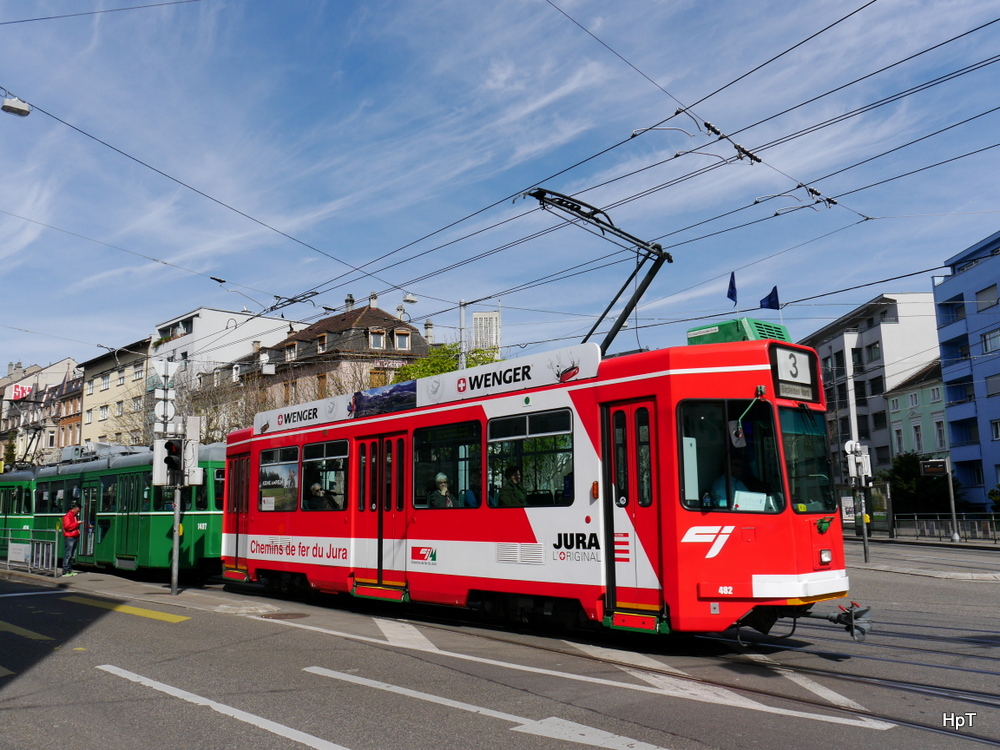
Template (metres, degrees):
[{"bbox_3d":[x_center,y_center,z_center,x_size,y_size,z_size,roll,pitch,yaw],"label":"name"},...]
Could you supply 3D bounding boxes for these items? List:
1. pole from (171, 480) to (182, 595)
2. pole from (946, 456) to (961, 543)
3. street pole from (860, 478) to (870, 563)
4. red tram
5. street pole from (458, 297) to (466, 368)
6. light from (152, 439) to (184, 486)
[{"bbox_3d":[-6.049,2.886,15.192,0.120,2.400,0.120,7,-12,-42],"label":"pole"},{"bbox_3d":[15.941,4.380,28.540,0.140,3.000,0.140,7,-12,-42],"label":"pole"},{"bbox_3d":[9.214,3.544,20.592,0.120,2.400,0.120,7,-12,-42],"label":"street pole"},{"bbox_3d":[-0.950,1.994,13.048,2.220,3.420,12.800,7,-12,-42],"label":"red tram"},{"bbox_3d":[-1.290,1.706,29.075,0.220,9.170,0.220,7,-12,-42],"label":"street pole"},{"bbox_3d":[-6.270,1.655,15.300,0.500,0.920,0.400,-7,-11,33],"label":"light"}]

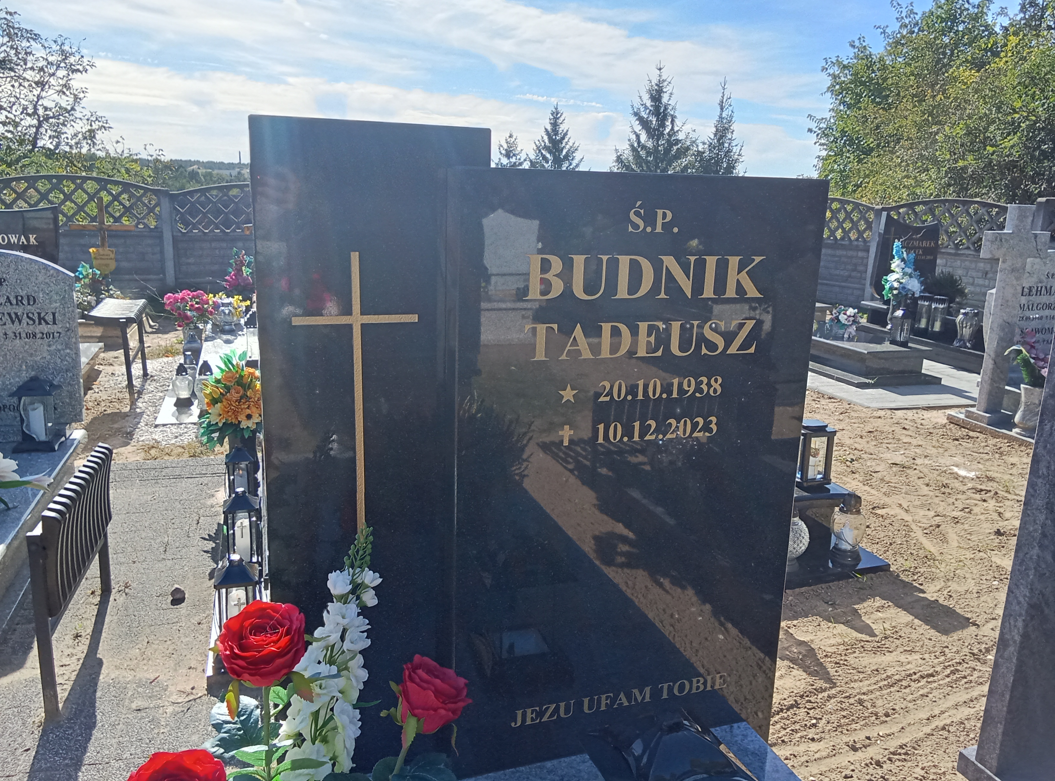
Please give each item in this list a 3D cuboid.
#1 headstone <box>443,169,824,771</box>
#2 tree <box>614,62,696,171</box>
[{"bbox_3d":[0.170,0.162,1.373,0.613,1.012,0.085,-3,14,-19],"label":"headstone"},{"bbox_3d":[4.657,-8.971,30.666,3.500,6.041,3.500,-3,14,-18],"label":"tree"}]

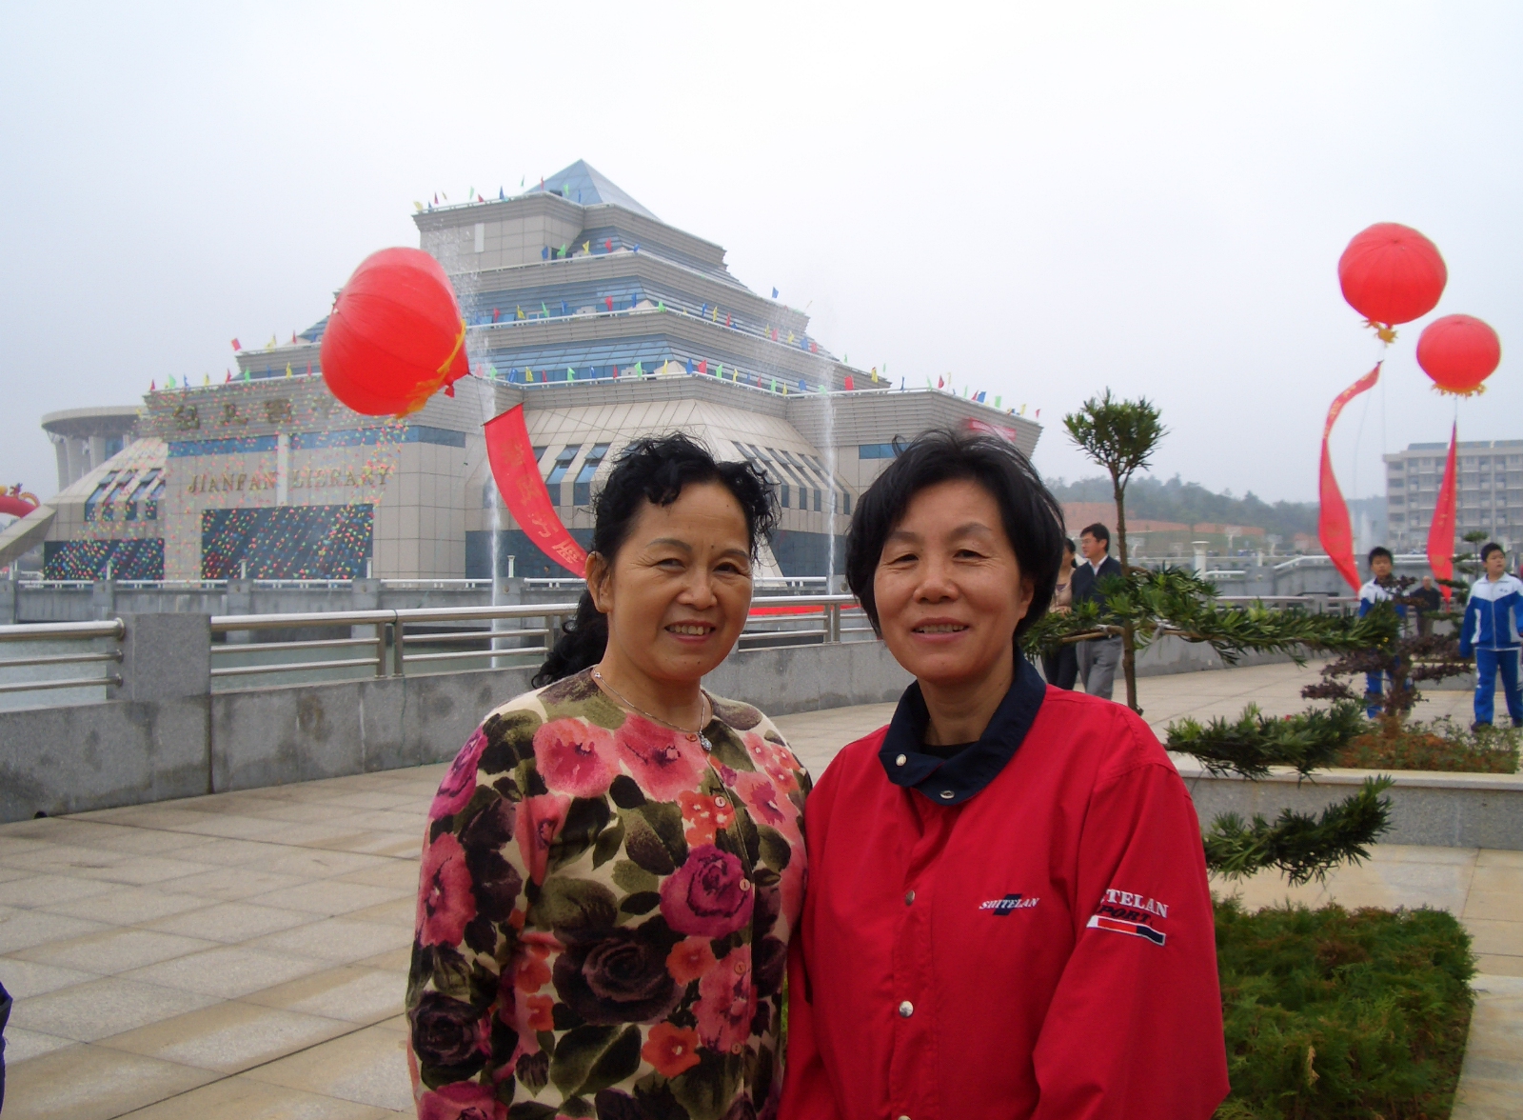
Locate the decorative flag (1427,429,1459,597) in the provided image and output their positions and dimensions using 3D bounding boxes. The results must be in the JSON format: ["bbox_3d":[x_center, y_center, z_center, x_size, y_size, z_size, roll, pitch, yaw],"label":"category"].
[{"bbox_3d":[12.165,-0.818,27.500,0.520,3.200,0.350,0,0,24],"label":"decorative flag"}]

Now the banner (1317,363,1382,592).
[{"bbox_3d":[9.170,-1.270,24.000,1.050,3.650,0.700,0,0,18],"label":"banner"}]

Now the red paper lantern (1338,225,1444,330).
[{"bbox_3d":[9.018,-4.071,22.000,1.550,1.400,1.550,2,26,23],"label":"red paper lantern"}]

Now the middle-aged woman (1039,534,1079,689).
[{"bbox_3d":[1.990,0.655,10.300,0.480,1.600,0.380,0,0,41],"label":"middle-aged woman"}]

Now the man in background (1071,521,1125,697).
[{"bbox_3d":[2.180,0.610,10.000,0.540,1.700,0.420,0,0,37],"label":"man in background"}]

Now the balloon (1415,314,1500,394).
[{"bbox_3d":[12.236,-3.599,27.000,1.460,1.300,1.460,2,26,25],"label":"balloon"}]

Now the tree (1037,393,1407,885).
[{"bbox_3d":[1.020,0.370,3.600,1.000,1.500,0.850,0,0,0],"label":"tree"}]

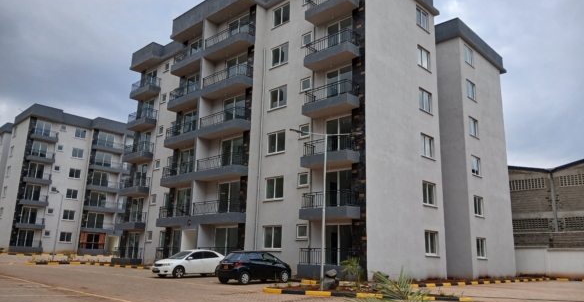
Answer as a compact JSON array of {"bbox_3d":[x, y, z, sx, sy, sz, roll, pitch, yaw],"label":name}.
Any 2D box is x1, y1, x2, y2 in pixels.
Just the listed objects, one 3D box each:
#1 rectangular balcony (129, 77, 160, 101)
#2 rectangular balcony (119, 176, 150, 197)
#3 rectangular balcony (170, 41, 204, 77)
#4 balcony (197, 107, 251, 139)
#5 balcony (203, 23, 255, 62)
[{"bbox_3d":[-13.573,-5.639,40.677,3.457,1.300,1.050,-11,-18,43],"label":"rectangular balcony"},{"bbox_3d":[-13.670,3.130,38.148,3.455,1.369,1.023,-10,-17,43],"label":"rectangular balcony"},{"bbox_3d":[-7.587,-7.009,34.043,4.394,1.377,1.110,-11,-18,42],"label":"rectangular balcony"},{"bbox_3d":[-4.582,-1.791,29.670,4.327,1.414,0.980,-10,-17,43],"label":"balcony"},{"bbox_3d":[-4.467,-7.638,31.109,4.324,1.300,1.040,-11,-18,43],"label":"balcony"}]

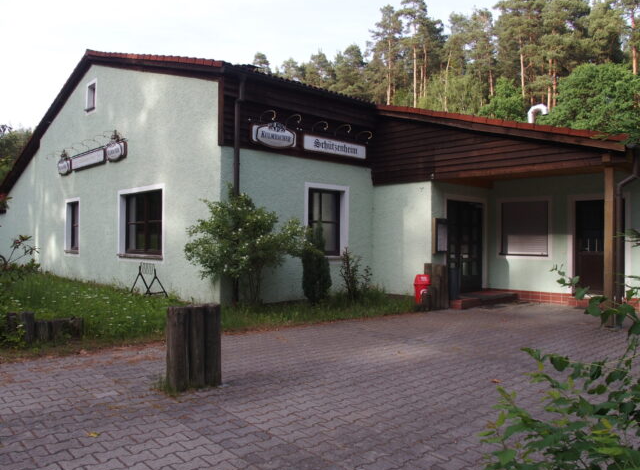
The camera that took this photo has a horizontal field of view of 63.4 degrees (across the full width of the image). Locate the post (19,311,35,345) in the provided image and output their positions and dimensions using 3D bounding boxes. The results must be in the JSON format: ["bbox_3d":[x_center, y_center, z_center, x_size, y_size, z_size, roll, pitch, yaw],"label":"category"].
[{"bbox_3d":[-3.477,1.101,6.150,0.170,0.375,0.170,0,0,0],"label":"post"}]

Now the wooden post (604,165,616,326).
[{"bbox_3d":[4.895,0.194,8.730,0.130,2.678,0.130,1,-1,-43],"label":"wooden post"}]

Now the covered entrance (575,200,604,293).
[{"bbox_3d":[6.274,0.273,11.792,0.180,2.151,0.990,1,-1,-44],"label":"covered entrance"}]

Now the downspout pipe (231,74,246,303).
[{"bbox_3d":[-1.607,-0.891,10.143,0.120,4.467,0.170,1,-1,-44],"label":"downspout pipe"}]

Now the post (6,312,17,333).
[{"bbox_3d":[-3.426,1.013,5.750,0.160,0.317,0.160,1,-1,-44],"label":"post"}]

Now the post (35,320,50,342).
[{"bbox_3d":[-3.163,1.100,5.900,0.175,0.251,0.175,1,-1,-44],"label":"post"}]

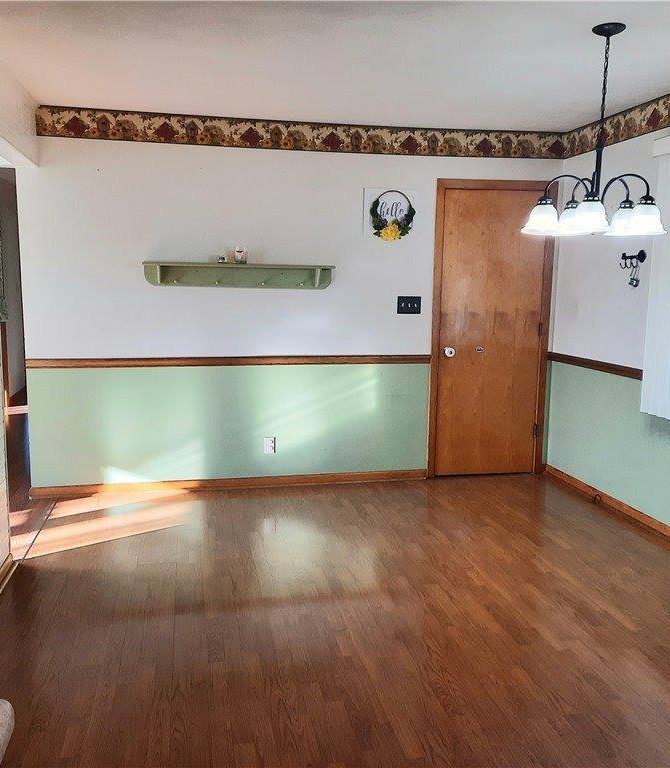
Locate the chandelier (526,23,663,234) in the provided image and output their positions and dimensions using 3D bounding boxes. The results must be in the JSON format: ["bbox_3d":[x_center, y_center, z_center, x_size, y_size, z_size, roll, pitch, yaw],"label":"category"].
[{"bbox_3d":[1.105,-1.038,3.065,0.570,0.826,0.570,-1,8,-12],"label":"chandelier"}]

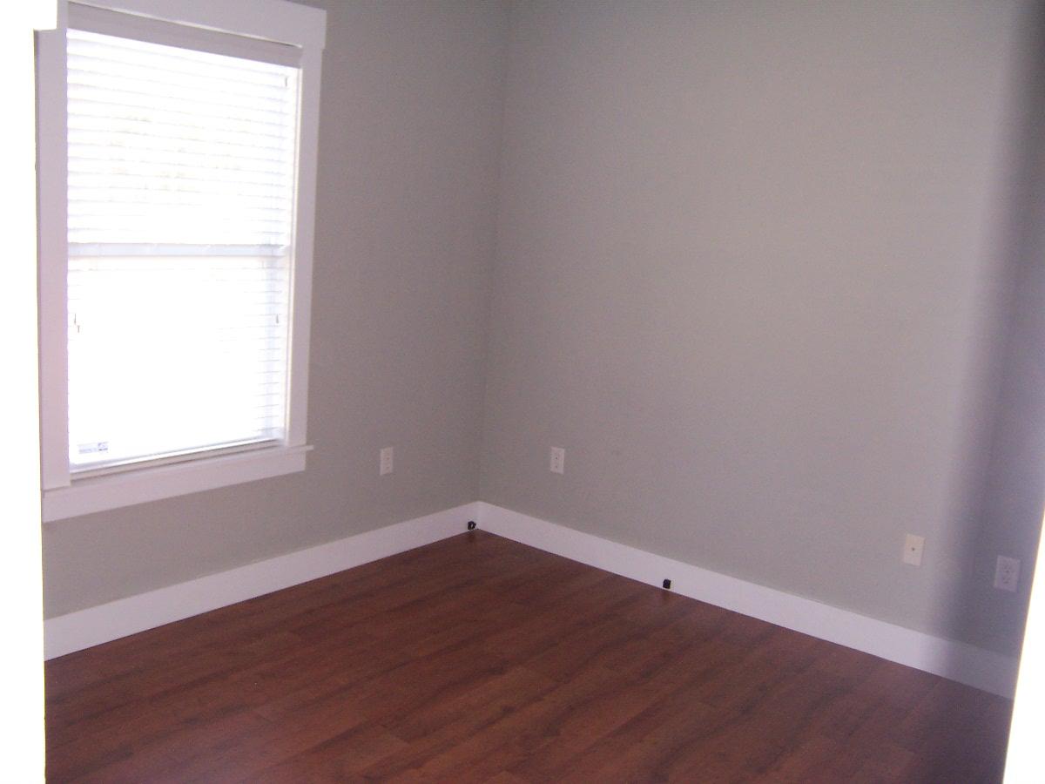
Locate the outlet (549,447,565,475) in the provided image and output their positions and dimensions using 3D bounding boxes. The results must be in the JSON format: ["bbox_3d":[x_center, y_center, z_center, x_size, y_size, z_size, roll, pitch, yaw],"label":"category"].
[{"bbox_3d":[0.157,0.312,4.517,0.070,0.114,0.010,12,13,37],"label":"outlet"}]

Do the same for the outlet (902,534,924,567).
[{"bbox_3d":[1.396,0.566,3.556,0.070,0.114,0.010,12,13,37],"label":"outlet"}]

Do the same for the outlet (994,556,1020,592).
[{"bbox_3d":[1.638,0.618,3.369,0.070,0.114,0.010,12,13,37],"label":"outlet"}]

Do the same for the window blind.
[{"bbox_3d":[-1.162,-0.487,3.417,0.070,1.443,0.871,12,13,37],"label":"window blind"}]

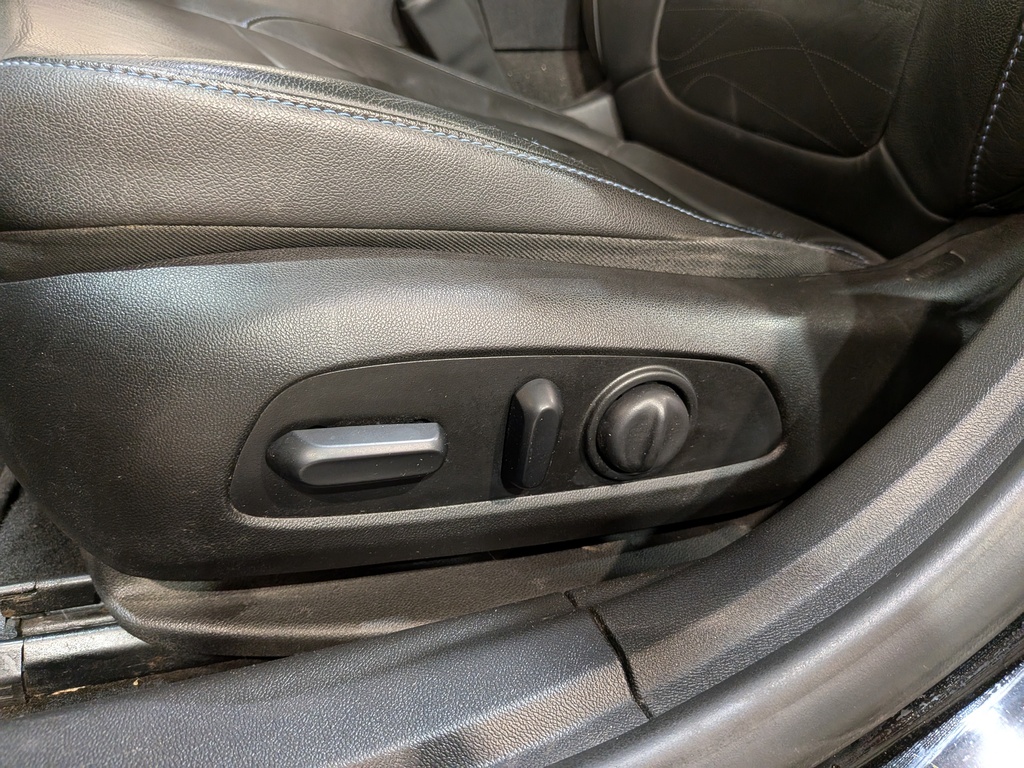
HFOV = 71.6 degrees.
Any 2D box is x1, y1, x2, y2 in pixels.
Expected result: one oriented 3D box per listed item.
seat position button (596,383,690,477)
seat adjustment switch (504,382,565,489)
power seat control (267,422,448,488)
[{"bbox_3d":[0.066,0.024,0.348,0.044,0.044,0.017,-1,27,-20],"label":"seat position button"},{"bbox_3d":[0.010,0.024,0.326,0.020,0.051,0.018,-1,26,-20],"label":"seat adjustment switch"},{"bbox_3d":[-0.065,0.031,0.301,0.075,0.019,0.019,-3,27,-20],"label":"power seat control"}]

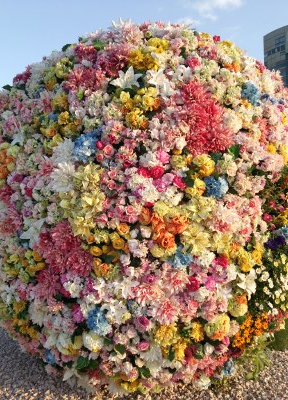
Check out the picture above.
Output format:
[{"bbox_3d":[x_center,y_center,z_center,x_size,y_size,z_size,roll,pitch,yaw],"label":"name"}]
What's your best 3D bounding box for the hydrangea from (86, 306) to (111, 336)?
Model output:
[{"bbox_3d":[-0.228,0.610,1.624,0.120,0.140,0.110,-1,23,11],"label":"hydrangea"}]

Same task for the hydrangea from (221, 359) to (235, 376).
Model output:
[{"bbox_3d":[0.529,1.062,2.051,0.100,0.100,0.115,0,-45,-32],"label":"hydrangea"}]

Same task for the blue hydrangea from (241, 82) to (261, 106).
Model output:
[{"bbox_3d":[0.588,-0.582,1.785,0.110,0.132,0.103,0,-28,-27],"label":"blue hydrangea"}]

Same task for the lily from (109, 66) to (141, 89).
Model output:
[{"bbox_3d":[-0.090,-0.631,1.666,0.165,0.125,0.085,-1,-27,6],"label":"lily"}]

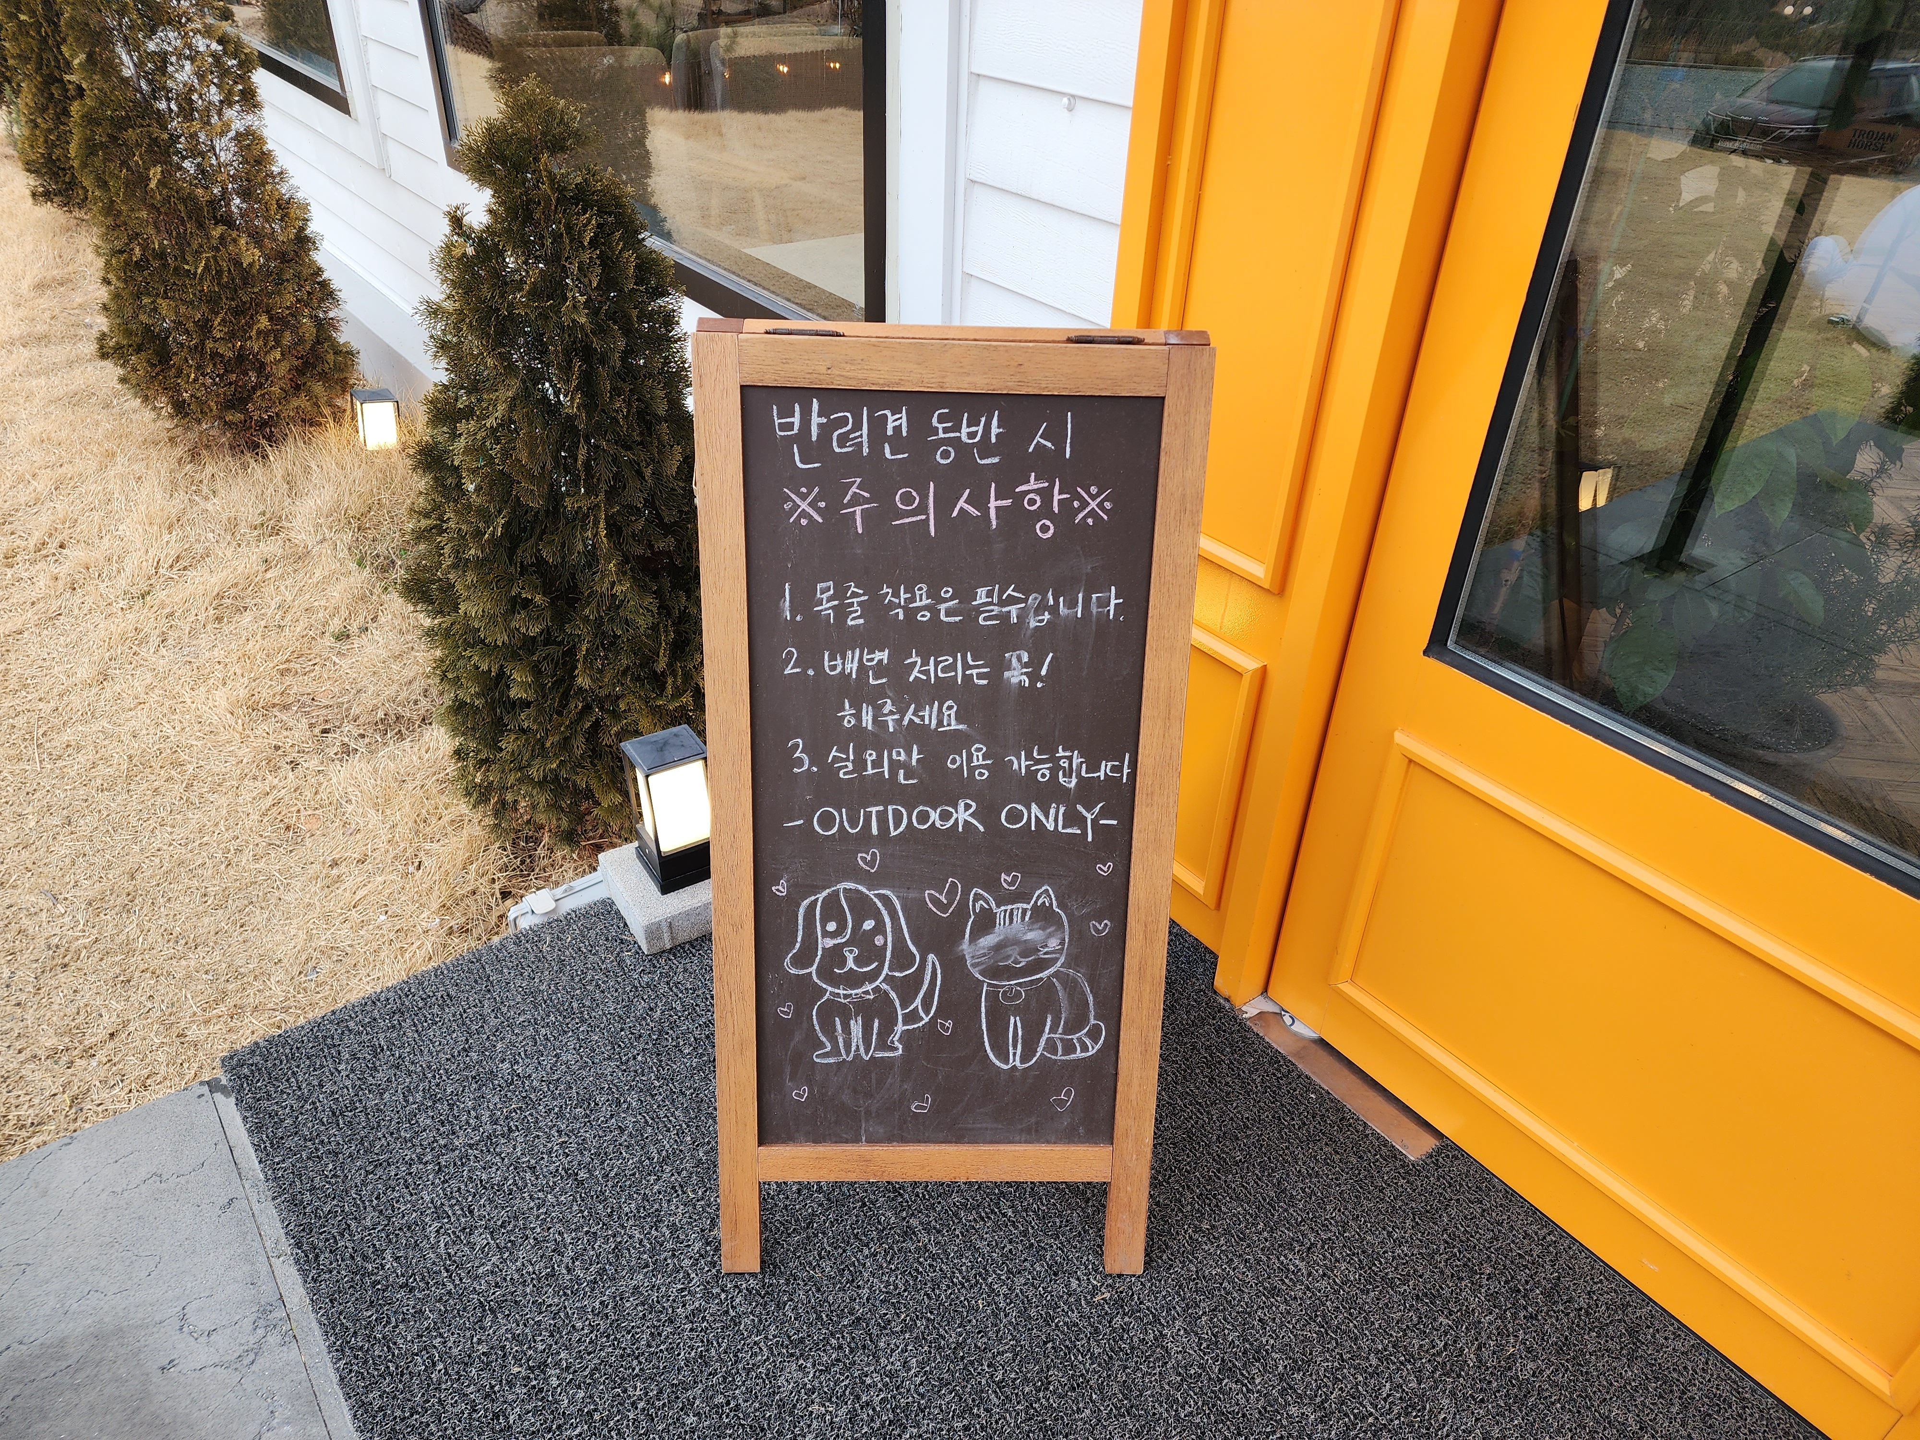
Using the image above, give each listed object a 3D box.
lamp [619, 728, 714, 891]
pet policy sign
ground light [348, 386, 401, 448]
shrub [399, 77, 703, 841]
[{"bbox_3d":[-0.447,0.138,1.998,0.109,0.226,0.109,-18,39,-27],"label":"lamp"},{"bbox_3d":[-0.021,0.043,1.555,0.515,1.032,0.722,1,34,-2],"label":"pet policy sign"},{"bbox_3d":[-1.672,-0.833,3.699,0.107,0.219,0.107,-17,39,-26],"label":"ground light"},{"bbox_3d":[-0.596,-0.353,2.024,0.529,1.187,0.529,-8,36,-15],"label":"shrub"}]

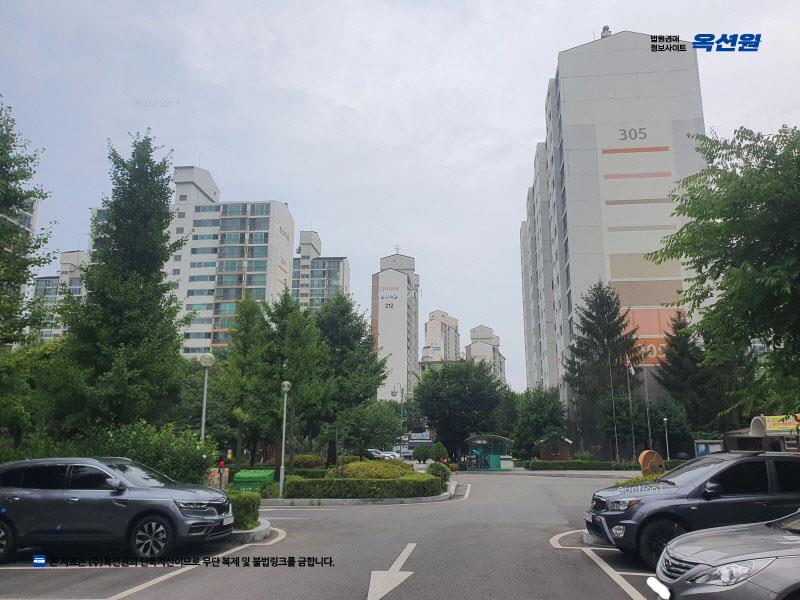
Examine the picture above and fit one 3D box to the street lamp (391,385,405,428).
[{"bbox_3d":[-0.229,11.027,52.893,1.250,7.140,0.500,1,-14,0],"label":"street lamp"}]

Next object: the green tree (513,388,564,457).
[{"bbox_3d":[12.101,11.122,52.384,4.550,6.950,4.550,-1,-14,6],"label":"green tree"}]

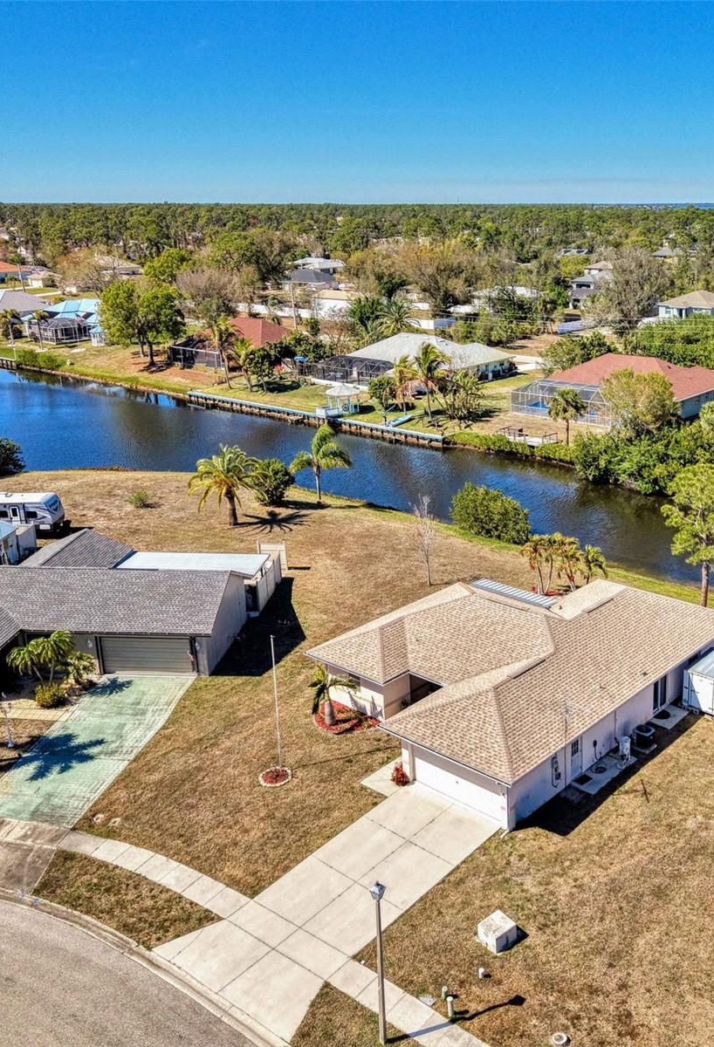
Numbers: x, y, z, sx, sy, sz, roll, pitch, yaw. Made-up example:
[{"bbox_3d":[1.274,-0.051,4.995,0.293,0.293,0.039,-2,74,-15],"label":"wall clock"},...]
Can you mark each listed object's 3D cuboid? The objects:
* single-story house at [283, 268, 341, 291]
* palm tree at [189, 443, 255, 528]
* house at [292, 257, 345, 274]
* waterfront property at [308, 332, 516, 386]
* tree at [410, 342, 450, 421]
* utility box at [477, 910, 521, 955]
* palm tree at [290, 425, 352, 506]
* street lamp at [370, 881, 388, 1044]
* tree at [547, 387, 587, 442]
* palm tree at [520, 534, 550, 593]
[{"bbox_3d":[-14.400,-74.305,294.597,15.000,5.300,14.000,8,20,24],"label":"single-story house"},{"bbox_3d":[-10.501,-2.974,76.487,5.315,6.542,5.315,-1,18,0],"label":"palm tree"},{"bbox_3d":[-14.800,-96.687,361.977,17.000,5.300,16.000,10,21,28],"label":"house"},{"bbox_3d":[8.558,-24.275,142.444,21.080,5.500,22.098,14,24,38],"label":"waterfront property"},{"bbox_3d":[9.000,-17.248,118.182,4.800,9.300,4.800,0,18,0],"label":"tree"},{"bbox_3d":[5.110,14.842,35.174,1.080,0.670,0.930,-15,23,-38],"label":"utility box"},{"bbox_3d":[-3.012,-4.863,81.441,5.202,7.013,5.202,-1,18,0],"label":"palm tree"},{"bbox_3d":[0.736,13.475,29.382,0.480,5.900,0.480,0,18,0],"label":"street lamp"},{"bbox_3d":[23.138,-11.756,105.180,4.300,6.000,4.200,0,18,0],"label":"tree"},{"bbox_3d":[12.250,2.841,66.056,2.100,4.000,2.100,0,18,0],"label":"palm tree"}]

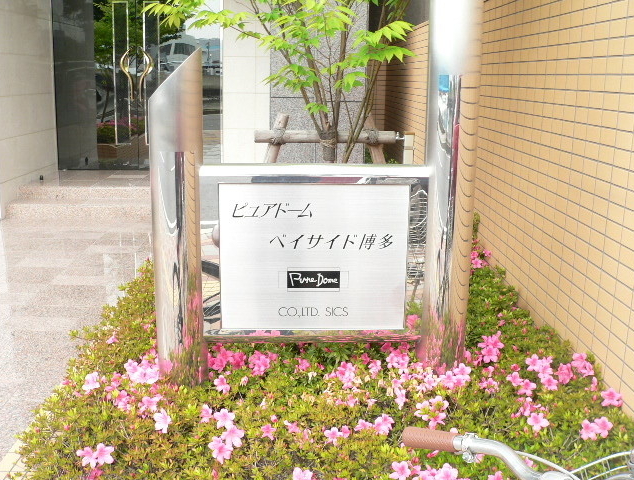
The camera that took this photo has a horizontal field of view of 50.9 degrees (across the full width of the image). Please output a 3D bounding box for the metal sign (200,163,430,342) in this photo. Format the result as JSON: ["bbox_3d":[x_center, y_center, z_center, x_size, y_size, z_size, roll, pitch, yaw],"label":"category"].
[{"bbox_3d":[-0.009,0.045,1.811,0.600,0.500,0.058,0,14,-3],"label":"metal sign"}]

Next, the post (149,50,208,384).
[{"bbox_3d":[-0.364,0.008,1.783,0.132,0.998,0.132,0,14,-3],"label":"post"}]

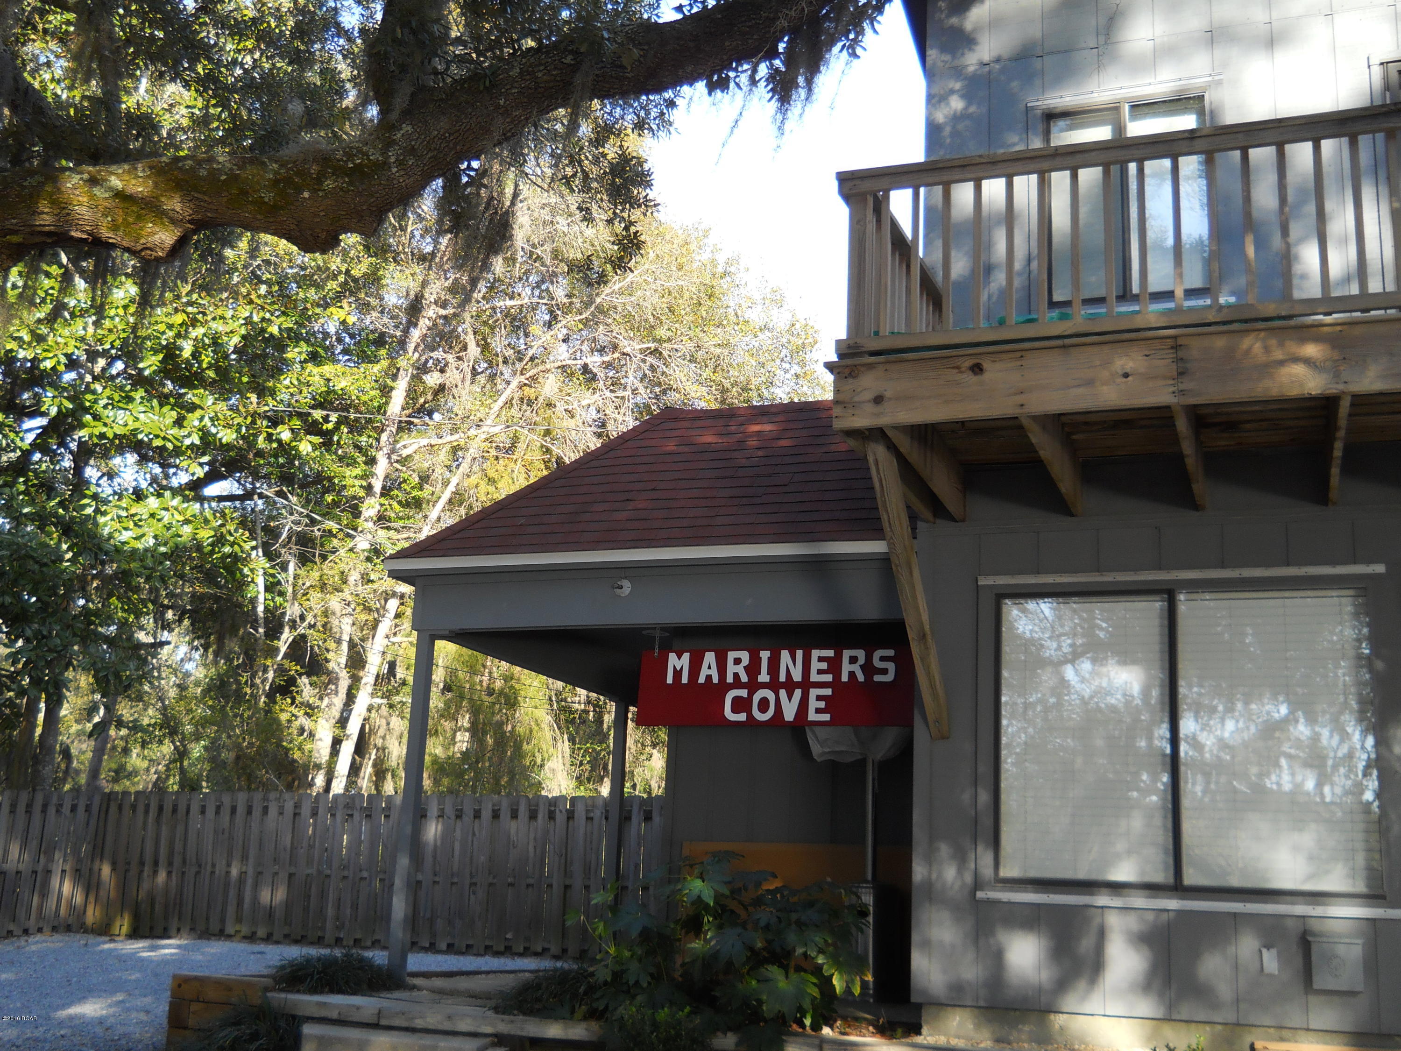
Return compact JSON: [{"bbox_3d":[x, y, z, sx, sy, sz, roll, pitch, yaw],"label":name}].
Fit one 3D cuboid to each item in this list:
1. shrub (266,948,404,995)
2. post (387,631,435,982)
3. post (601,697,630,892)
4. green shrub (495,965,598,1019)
[{"bbox_3d":[-2.186,2.676,9.060,0.840,0.220,0.720,6,-14,-12],"label":"shrub"},{"bbox_3d":[-1.887,1.814,9.779,0.090,2.260,0.090,-3,-15,21],"label":"post"},{"bbox_3d":[-0.731,2.598,12.758,0.090,2.240,0.090,-3,-15,21],"label":"post"},{"bbox_3d":[-0.797,2.499,8.125,0.680,0.250,0.640,4,-14,-4],"label":"green shrub"}]

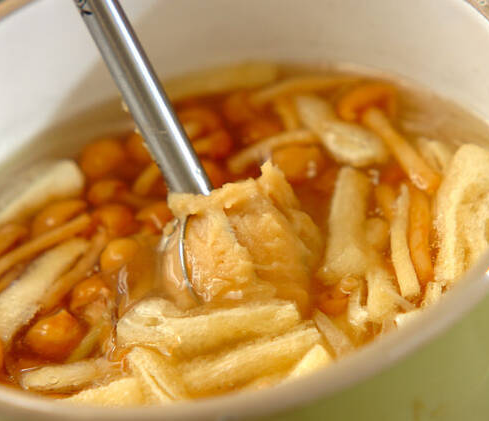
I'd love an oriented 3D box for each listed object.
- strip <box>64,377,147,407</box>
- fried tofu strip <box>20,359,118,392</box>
[{"bbox_3d":[-0.036,0.050,1.051,0.021,0.007,0.012,-16,42,-3],"label":"strip"},{"bbox_3d":[-0.046,0.043,1.078,0.025,0.004,0.007,-8,41,7],"label":"fried tofu strip"}]

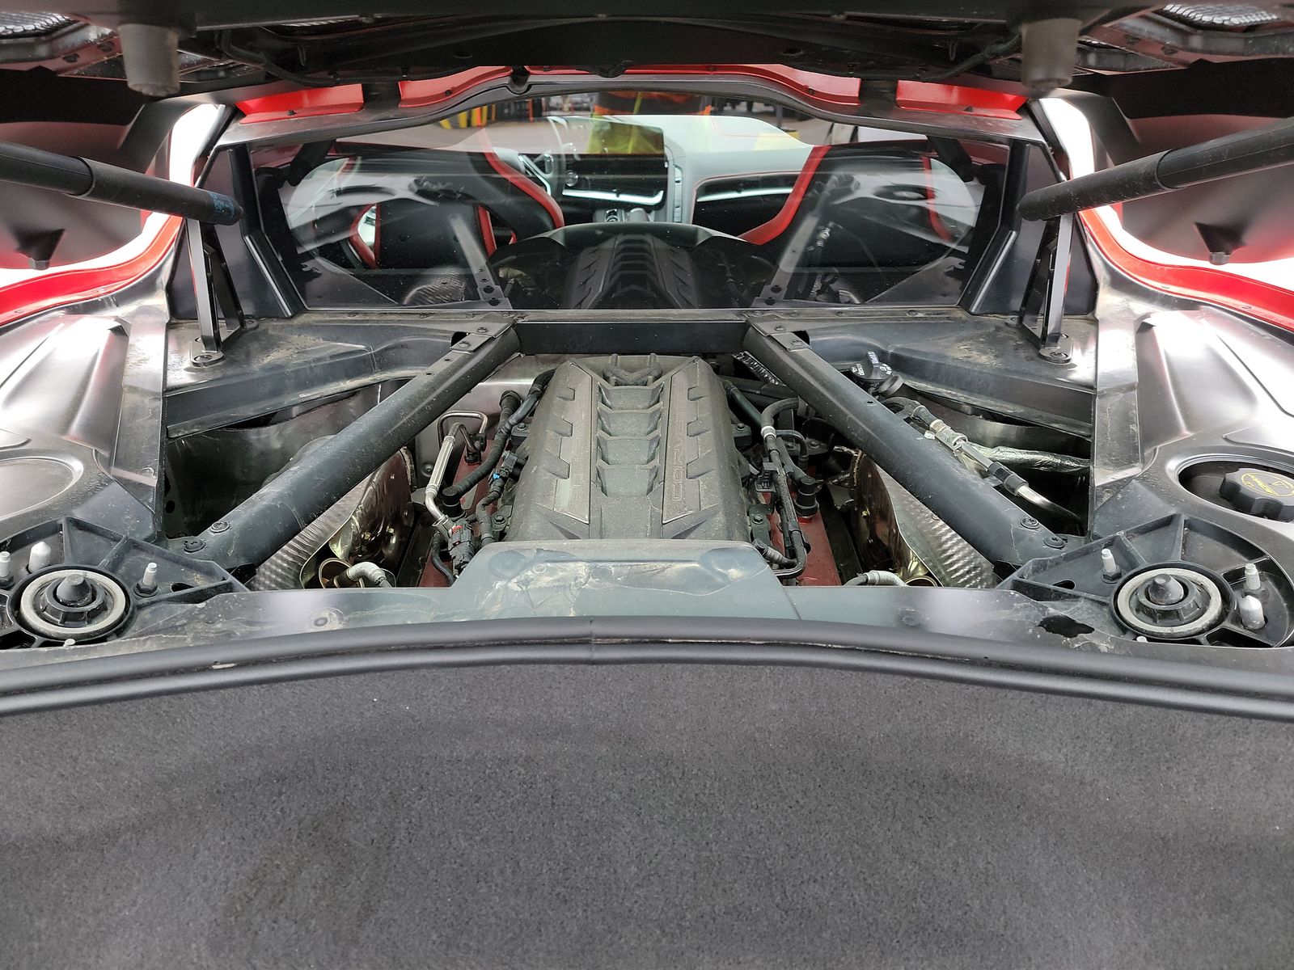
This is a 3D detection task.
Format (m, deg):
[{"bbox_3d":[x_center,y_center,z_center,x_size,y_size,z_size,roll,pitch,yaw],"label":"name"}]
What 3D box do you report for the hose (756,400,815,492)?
[{"bbox_3d":[0.181,-0.060,1.227,0.085,0.075,0.200,0,31,0],"label":"hose"}]

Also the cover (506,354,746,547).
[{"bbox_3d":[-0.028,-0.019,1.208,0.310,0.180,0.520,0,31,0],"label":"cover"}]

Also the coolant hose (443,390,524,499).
[{"bbox_3d":[-0.226,-0.066,1.264,0.100,0.085,0.290,0,31,0],"label":"coolant hose"}]

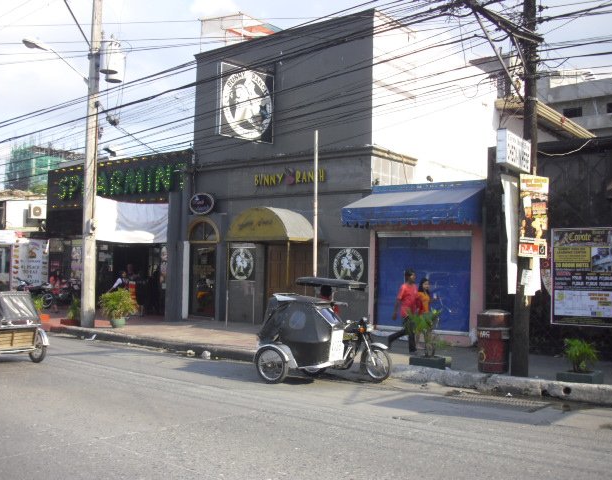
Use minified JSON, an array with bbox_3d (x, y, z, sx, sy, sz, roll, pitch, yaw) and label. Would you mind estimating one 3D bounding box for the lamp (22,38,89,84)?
[{"bbox_3d":[-6.176,-4.446,17.559,0.300,0.600,1.950,-1,-3,38],"label":"lamp"}]

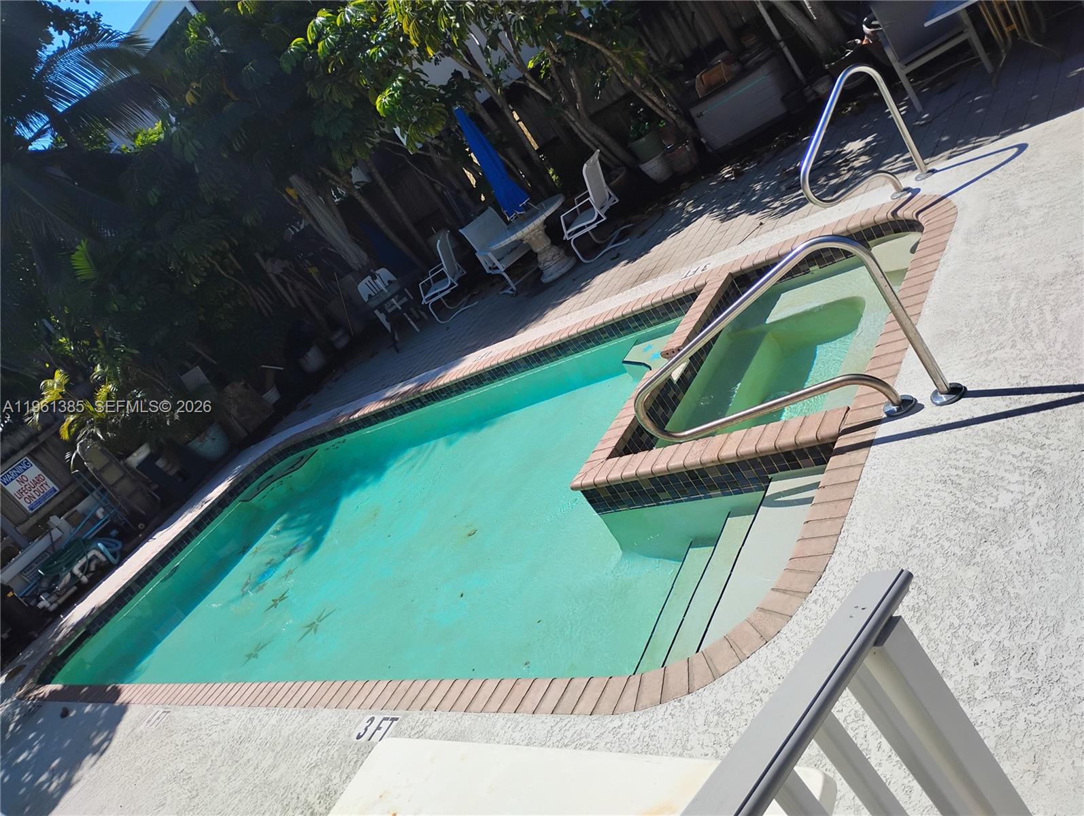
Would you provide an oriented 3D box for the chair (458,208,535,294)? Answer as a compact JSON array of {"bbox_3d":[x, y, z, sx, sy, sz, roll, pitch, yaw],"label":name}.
[{"bbox_3d":[-0.450,-1.939,10.739,0.593,0.940,0.697,-40,19,-16],"label":"chair"}]

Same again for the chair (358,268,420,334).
[{"bbox_3d":[-2.148,-1.513,12.681,0.551,0.884,0.572,-34,18,0],"label":"chair"}]

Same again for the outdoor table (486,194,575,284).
[{"bbox_3d":[0.001,-1.876,10.174,1.144,0.711,1.144,-31,19,12],"label":"outdoor table"}]

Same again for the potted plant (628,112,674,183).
[{"bbox_3d":[1.336,-3.290,11.132,0.447,0.884,0.447,-31,19,10],"label":"potted plant"}]

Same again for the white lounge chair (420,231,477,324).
[{"bbox_3d":[-1.327,-1.732,11.728,0.697,0.940,0.593,-30,19,14],"label":"white lounge chair"}]

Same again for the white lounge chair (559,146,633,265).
[{"bbox_3d":[0.529,-2.236,9.799,0.697,0.940,0.593,-25,20,26],"label":"white lounge chair"}]

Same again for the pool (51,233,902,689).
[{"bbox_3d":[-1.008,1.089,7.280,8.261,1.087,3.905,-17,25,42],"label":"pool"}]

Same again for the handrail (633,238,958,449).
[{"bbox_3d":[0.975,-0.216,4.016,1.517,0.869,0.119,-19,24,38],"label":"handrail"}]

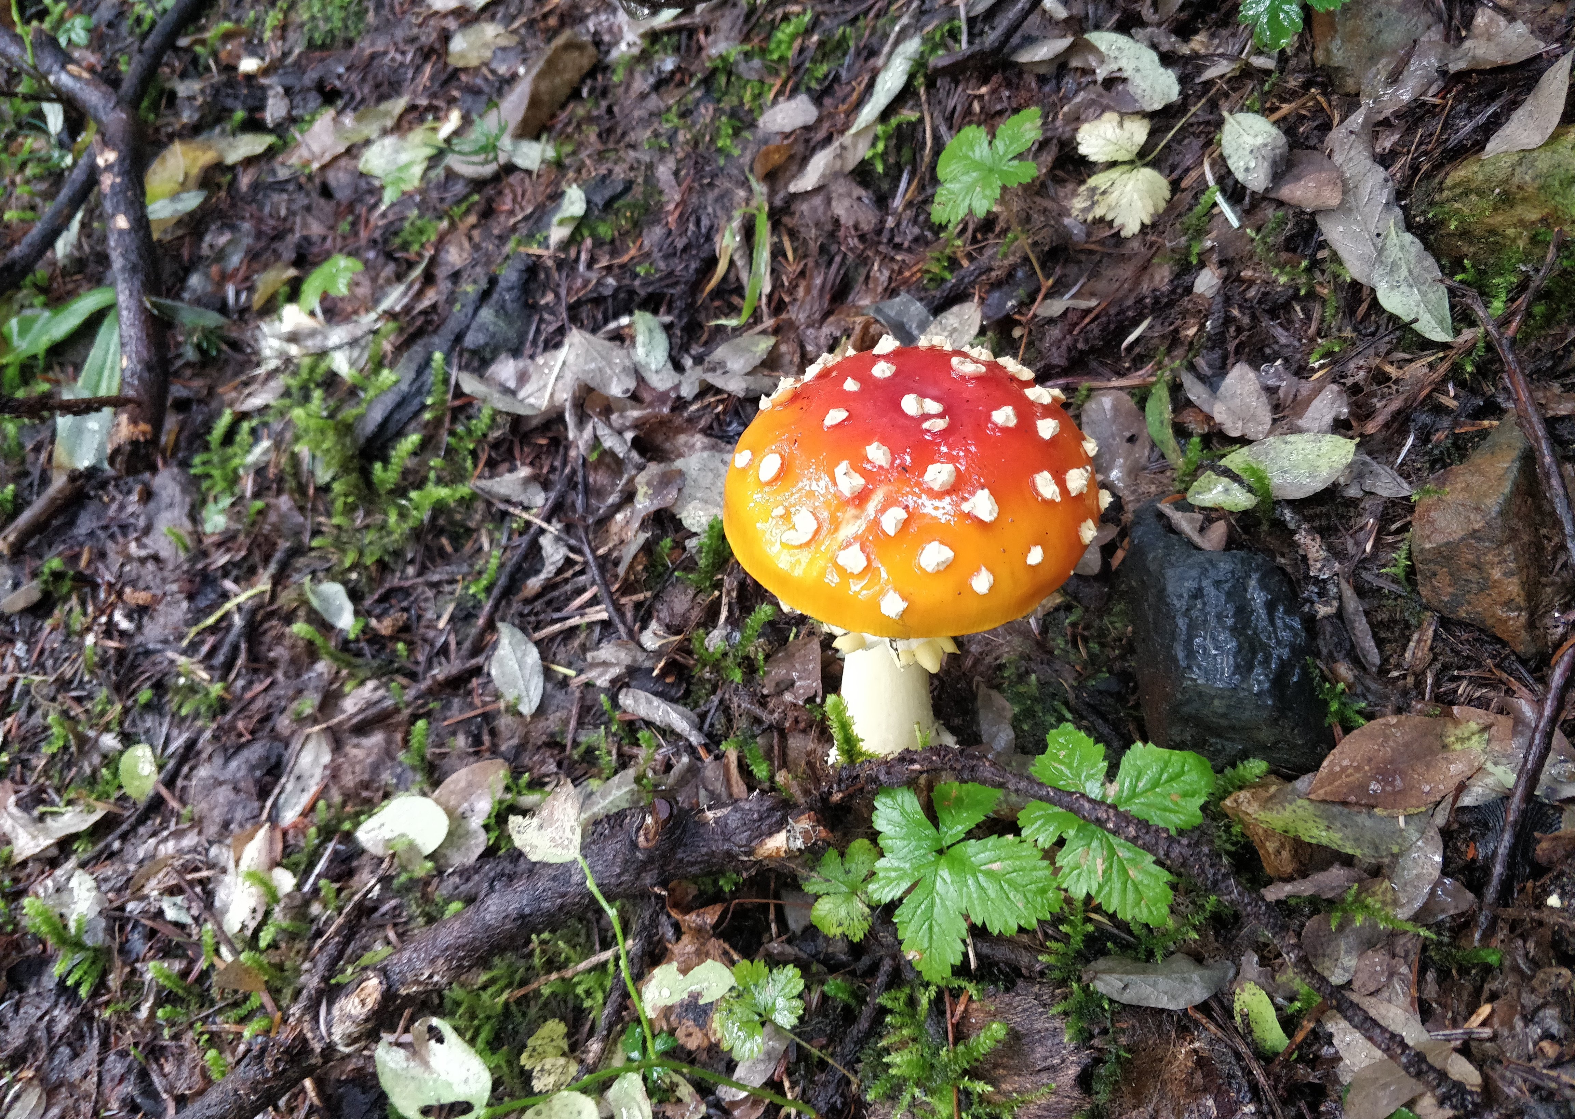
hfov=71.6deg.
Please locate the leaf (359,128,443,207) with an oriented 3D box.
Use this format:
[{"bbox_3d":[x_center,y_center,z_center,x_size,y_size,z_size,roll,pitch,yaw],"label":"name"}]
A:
[{"bbox_3d":[-0.173,-0.174,0.485,0.036,0.009,0.043,-5,66,2],"label":"leaf"}]

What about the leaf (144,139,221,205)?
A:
[{"bbox_3d":[-0.276,-0.178,0.493,0.040,0.010,0.027,-37,69,-12],"label":"leaf"}]

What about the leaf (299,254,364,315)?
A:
[{"bbox_3d":[-0.216,-0.129,0.512,0.026,0.008,0.035,40,74,17],"label":"leaf"}]

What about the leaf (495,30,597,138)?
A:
[{"bbox_3d":[-0.124,-0.245,0.568,0.031,0.016,0.084,20,65,7],"label":"leaf"}]

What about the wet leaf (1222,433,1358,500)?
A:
[{"bbox_3d":[0.184,-0.034,0.396,0.052,0.008,0.026,-10,66,0],"label":"wet leaf"}]

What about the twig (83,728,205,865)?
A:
[{"bbox_3d":[-0.223,0.082,0.378,0.005,0.005,0.056,30,72,16],"label":"twig"}]

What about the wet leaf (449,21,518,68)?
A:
[{"bbox_3d":[-0.171,-0.286,0.607,0.041,0.008,0.037,-23,62,-10],"label":"wet leaf"}]

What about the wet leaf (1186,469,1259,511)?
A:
[{"bbox_3d":[0.158,-0.025,0.394,0.024,0.007,0.014,15,68,11],"label":"wet leaf"}]

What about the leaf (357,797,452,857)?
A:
[{"bbox_3d":[-0.153,0.106,0.433,0.041,0.008,0.023,-10,64,8],"label":"leaf"}]

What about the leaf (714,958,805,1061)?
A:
[{"bbox_3d":[-0.010,0.134,0.323,0.025,0.010,0.025,29,73,14],"label":"leaf"}]

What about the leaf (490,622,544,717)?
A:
[{"bbox_3d":[-0.096,0.038,0.388,0.017,0.007,0.037,-20,66,-5],"label":"leaf"}]

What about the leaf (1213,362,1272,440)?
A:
[{"bbox_3d":[0.181,-0.063,0.435,0.021,0.008,0.036,1,66,13],"label":"leaf"}]

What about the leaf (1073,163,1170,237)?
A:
[{"bbox_3d":[0.189,-0.200,0.608,0.047,0.010,0.060,17,59,11],"label":"leaf"}]

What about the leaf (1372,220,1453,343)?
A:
[{"bbox_3d":[0.276,-0.124,0.486,0.030,0.009,0.073,-5,60,0],"label":"leaf"}]

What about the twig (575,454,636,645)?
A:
[{"bbox_3d":[-0.077,-0.006,0.442,0.010,0.008,0.093,-17,61,-7],"label":"twig"}]

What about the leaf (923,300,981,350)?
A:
[{"bbox_3d":[0.088,-0.118,0.558,0.024,0.010,0.045,29,61,17],"label":"leaf"}]

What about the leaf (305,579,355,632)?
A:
[{"bbox_3d":[-0.199,0.020,0.474,0.011,0.009,0.033,-38,65,-22],"label":"leaf"}]

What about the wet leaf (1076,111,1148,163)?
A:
[{"bbox_3d":[0.189,-0.244,0.636,0.042,0.010,0.043,-33,63,-20],"label":"wet leaf"}]

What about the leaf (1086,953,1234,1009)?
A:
[{"bbox_3d":[0.119,0.135,0.349,0.047,0.010,0.017,-2,60,2],"label":"leaf"}]

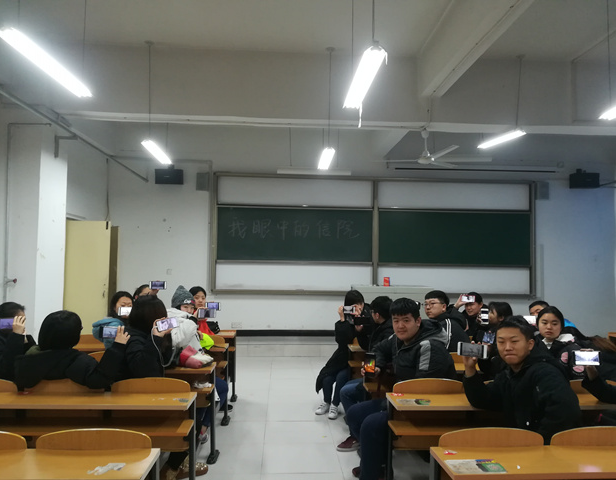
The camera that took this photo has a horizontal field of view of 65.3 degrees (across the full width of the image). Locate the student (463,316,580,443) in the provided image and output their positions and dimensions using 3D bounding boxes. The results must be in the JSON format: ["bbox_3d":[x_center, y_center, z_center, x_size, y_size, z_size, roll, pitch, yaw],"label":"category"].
[{"bbox_3d":[1.091,1.074,2.586,0.620,1.340,0.680,-1,-3,36],"label":"student"}]

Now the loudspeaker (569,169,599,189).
[{"bbox_3d":[5.213,-1.094,9.107,0.470,0.280,0.260,1,-3,4],"label":"loudspeaker"}]

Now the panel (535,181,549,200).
[{"bbox_3d":[4.514,-0.936,9.222,0.250,0.350,0.080,1,-3,-3],"label":"panel"}]

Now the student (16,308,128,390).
[{"bbox_3d":[-1.607,1.063,3.253,0.700,1.140,0.620,1,-3,4],"label":"student"}]

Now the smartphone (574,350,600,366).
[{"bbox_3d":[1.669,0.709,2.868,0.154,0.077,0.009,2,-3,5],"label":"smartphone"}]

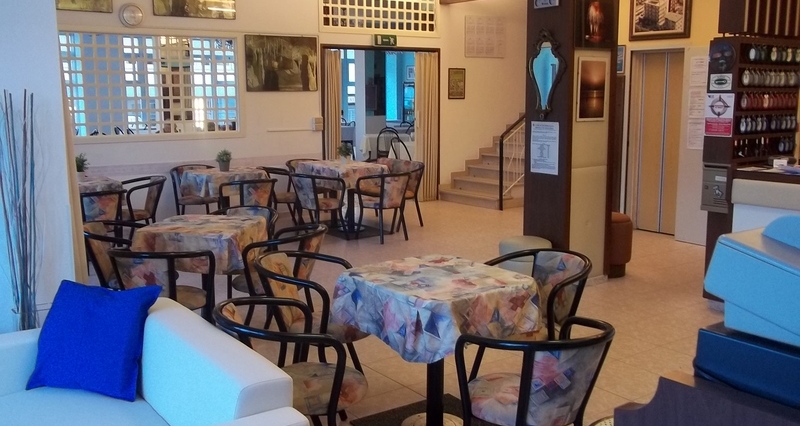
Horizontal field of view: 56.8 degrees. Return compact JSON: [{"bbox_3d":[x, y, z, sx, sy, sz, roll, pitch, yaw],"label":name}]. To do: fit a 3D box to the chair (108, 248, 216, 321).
[{"bbox_3d":[-1.337,0.525,4.153,0.540,0.733,0.520,0,9,6],"label":"chair"}]

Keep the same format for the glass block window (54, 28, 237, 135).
[{"bbox_3d":[-2.828,-1.449,8.412,2.100,1.150,0.070,-7,11,-34],"label":"glass block window"}]

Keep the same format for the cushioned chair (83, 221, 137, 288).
[{"bbox_3d":[-1.764,0.424,4.833,0.575,0.740,0.535,-1,9,-2],"label":"cushioned chair"}]

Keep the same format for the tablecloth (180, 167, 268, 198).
[{"bbox_3d":[-1.903,-0.094,8.153,0.700,0.735,0.700,-7,11,-36],"label":"tablecloth"}]

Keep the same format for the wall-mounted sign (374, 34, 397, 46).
[{"bbox_3d":[-0.202,-2.341,10.053,0.345,0.145,0.070,-7,11,-34],"label":"wall-mounted sign"}]

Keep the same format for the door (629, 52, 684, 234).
[{"bbox_3d":[2.826,-0.784,8.236,0.060,2.000,0.690,-7,11,-34],"label":"door"}]

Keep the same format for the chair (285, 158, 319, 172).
[{"bbox_3d":[-1.169,-0.279,9.244,0.560,0.750,0.570,-3,10,-17],"label":"chair"}]

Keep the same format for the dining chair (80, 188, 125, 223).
[{"bbox_3d":[-2.663,0.148,6.579,0.540,0.733,0.520,-7,11,-37],"label":"dining chair"}]

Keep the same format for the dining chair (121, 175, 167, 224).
[{"bbox_3d":[-2.573,0.016,7.394,0.520,0.733,0.540,-7,11,-33],"label":"dining chair"}]

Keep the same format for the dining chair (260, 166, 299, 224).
[{"bbox_3d":[-1.341,-0.148,8.340,0.520,0.733,0.540,-3,10,-17],"label":"dining chair"}]

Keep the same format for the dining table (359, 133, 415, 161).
[{"bbox_3d":[-0.233,-1.140,14.576,0.850,0.760,0.850,-7,11,-34],"label":"dining table"}]

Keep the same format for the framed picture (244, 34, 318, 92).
[{"bbox_3d":[-1.385,-1.772,8.806,0.982,0.636,0.030,-8,12,-40],"label":"framed picture"}]

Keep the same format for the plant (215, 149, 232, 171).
[{"bbox_3d":[-1.881,-0.561,7.960,0.175,0.235,0.175,0,9,0],"label":"plant"}]

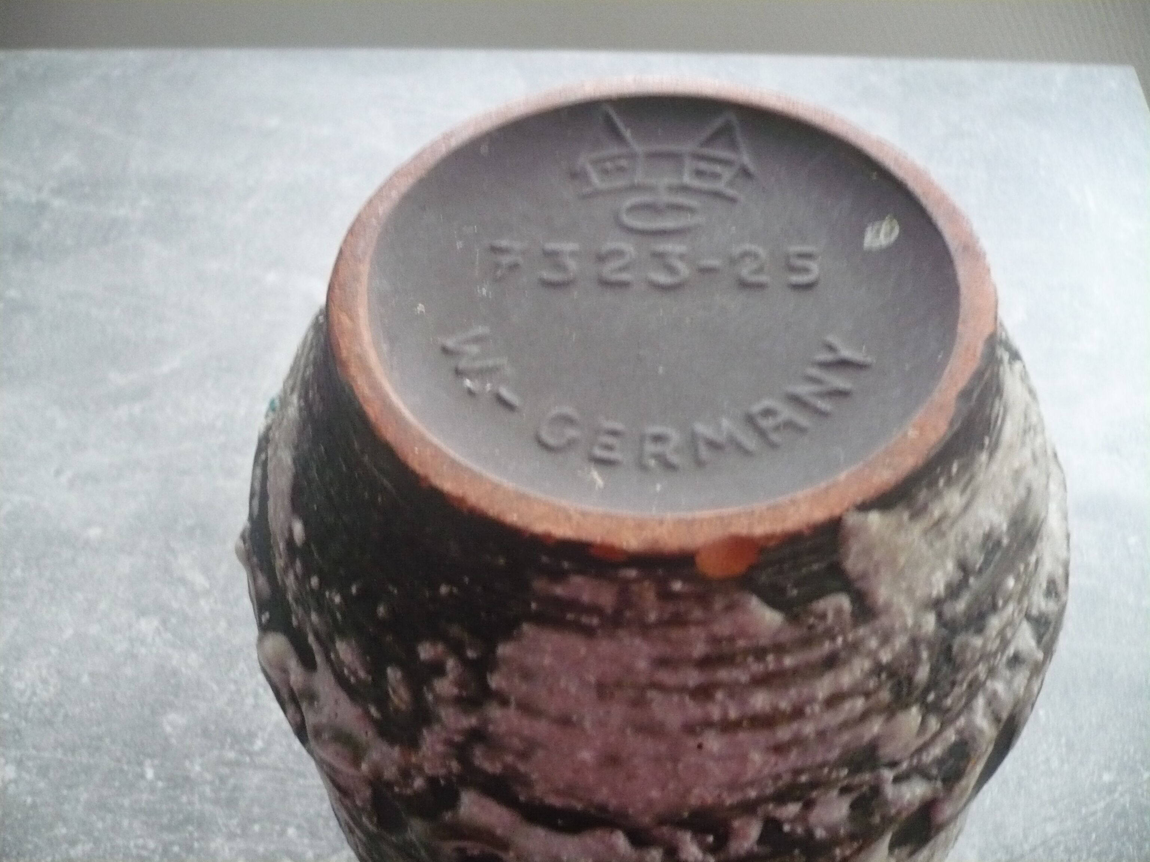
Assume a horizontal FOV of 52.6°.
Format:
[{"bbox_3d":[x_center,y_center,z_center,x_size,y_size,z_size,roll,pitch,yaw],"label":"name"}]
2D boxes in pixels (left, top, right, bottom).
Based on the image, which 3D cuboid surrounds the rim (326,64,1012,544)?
[{"bbox_3d":[0.011,-0.019,0.155,0.086,0.008,0.086,-3,52,0],"label":"rim"}]

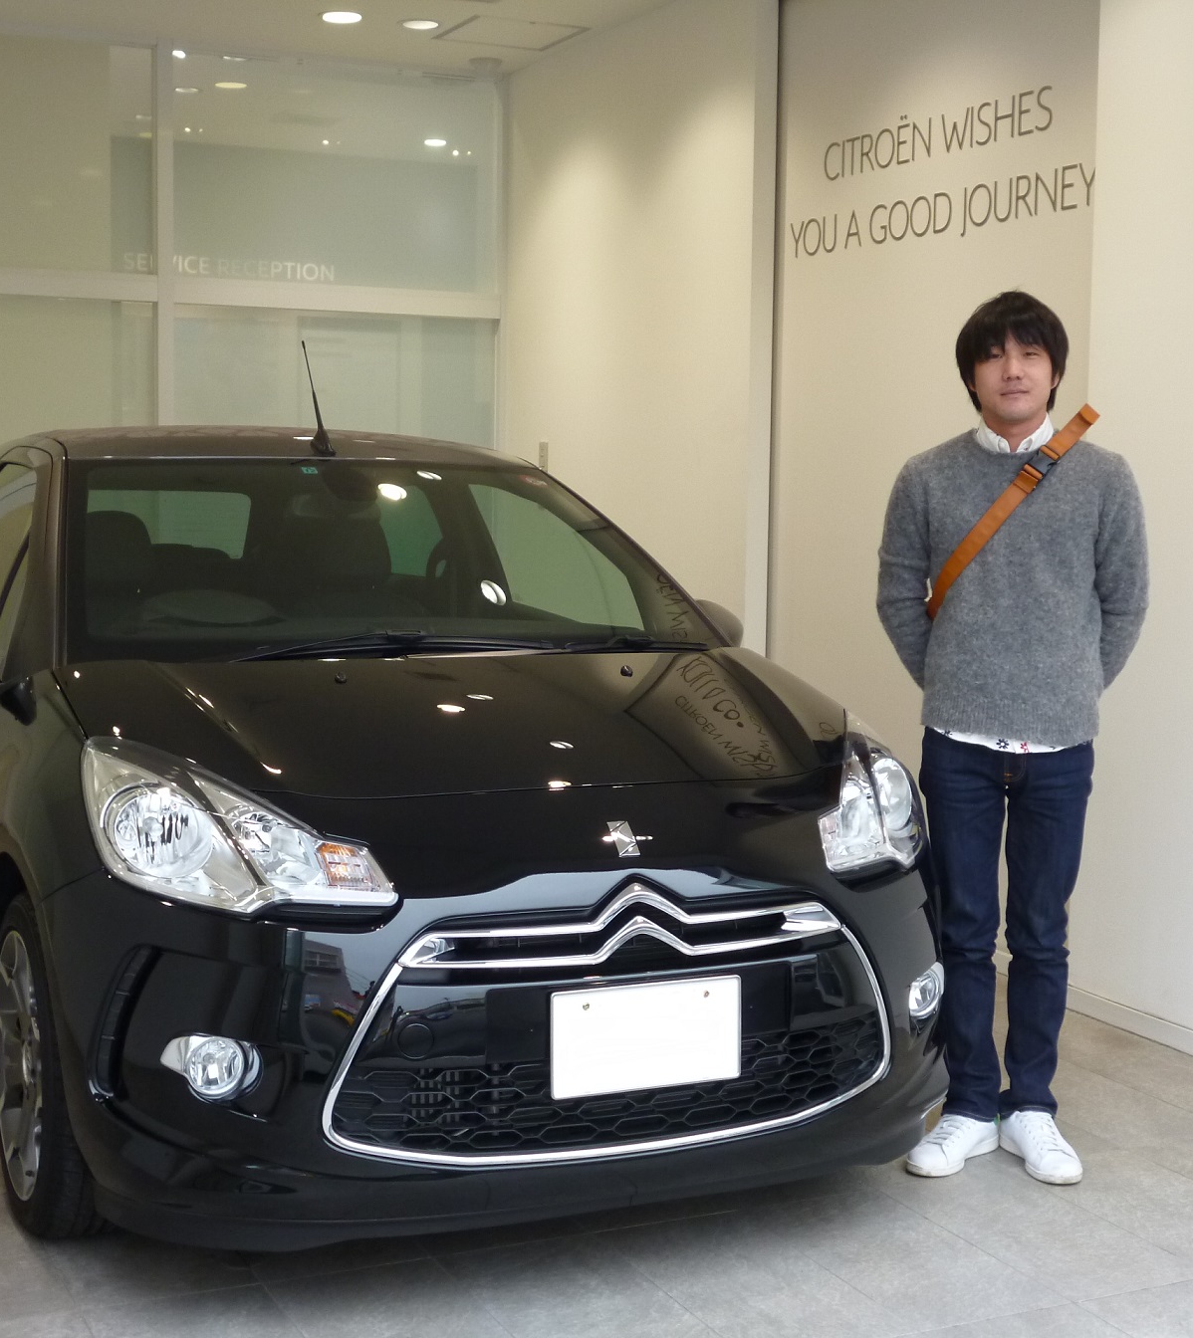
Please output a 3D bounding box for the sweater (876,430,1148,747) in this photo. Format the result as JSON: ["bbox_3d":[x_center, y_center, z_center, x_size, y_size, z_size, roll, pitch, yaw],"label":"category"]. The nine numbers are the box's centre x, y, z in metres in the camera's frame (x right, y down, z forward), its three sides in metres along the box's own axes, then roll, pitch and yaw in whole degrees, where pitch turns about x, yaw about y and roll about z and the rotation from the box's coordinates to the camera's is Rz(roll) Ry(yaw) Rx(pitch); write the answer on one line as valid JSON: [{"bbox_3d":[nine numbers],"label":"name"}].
[{"bbox_3d":[0.823,-0.162,4.182,0.520,0.615,0.290,2,5,10],"label":"sweater"}]

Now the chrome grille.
[{"bbox_3d":[0.061,0.546,3.341,1.000,0.425,0.130,-2,6,-24],"label":"chrome grille"}]

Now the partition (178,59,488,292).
[{"bbox_3d":[-1.010,-1.934,8.321,1.323,0.862,0.040,-2,6,-25],"label":"partition"}]

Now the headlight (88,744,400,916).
[{"bbox_3d":[-0.592,0.248,3.376,0.390,0.235,0.570,-2,6,-24],"label":"headlight"}]

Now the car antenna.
[{"bbox_3d":[-0.647,-0.620,4.829,0.035,0.326,0.050,-2,-27,-24],"label":"car antenna"}]

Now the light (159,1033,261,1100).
[{"bbox_3d":[-0.593,0.602,3.224,0.135,0.105,0.110,-1,6,-16],"label":"light"}]

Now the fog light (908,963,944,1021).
[{"bbox_3d":[0.581,0.571,3.757,0.135,0.105,0.110,-2,6,-32],"label":"fog light"}]

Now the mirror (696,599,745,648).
[{"bbox_3d":[0.268,-0.086,4.988,0.235,0.165,0.150,-2,6,-24],"label":"mirror"}]

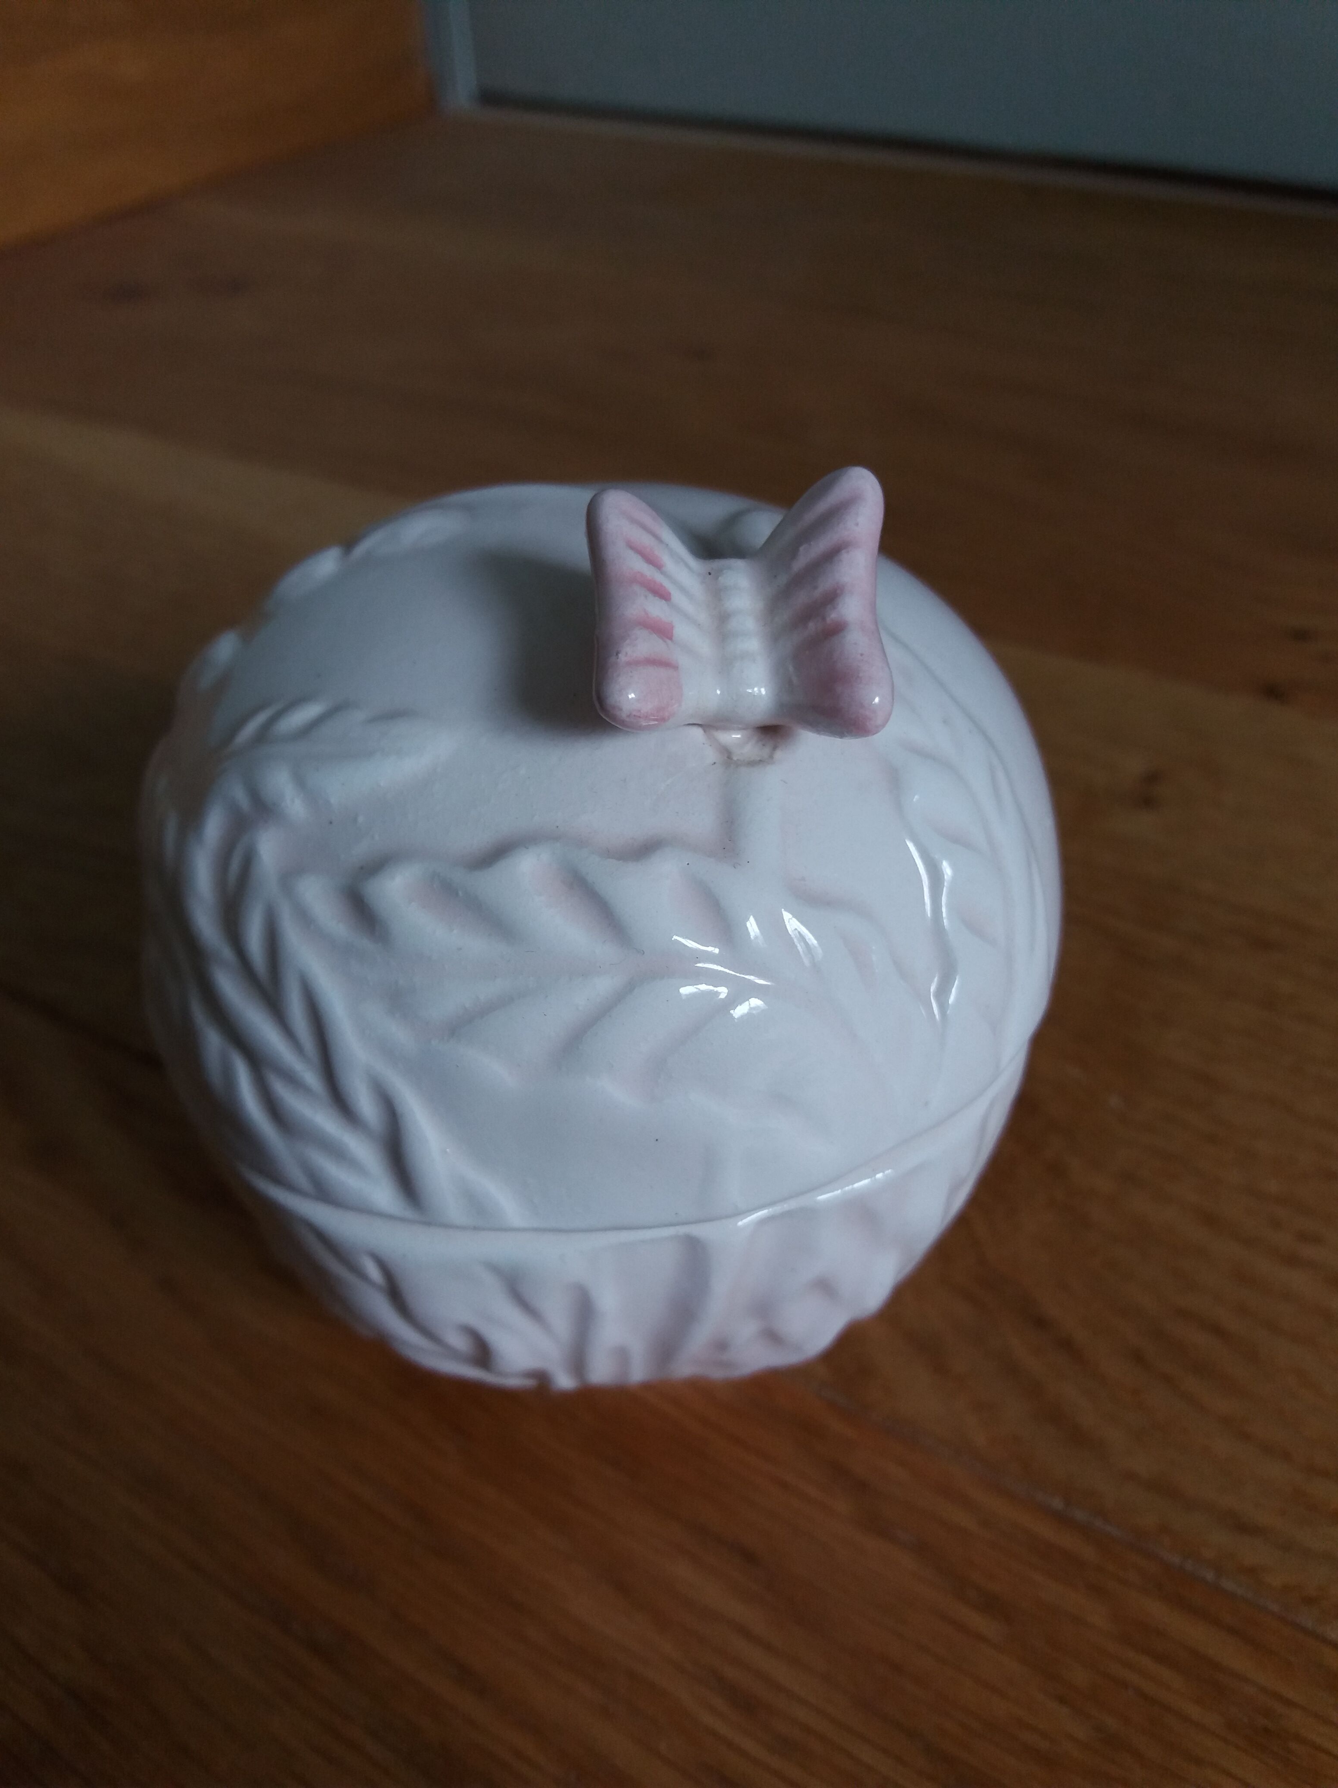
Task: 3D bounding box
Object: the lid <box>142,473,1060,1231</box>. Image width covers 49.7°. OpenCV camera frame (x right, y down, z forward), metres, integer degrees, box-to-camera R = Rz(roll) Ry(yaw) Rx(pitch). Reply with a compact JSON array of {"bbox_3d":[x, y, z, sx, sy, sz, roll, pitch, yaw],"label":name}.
[{"bbox_3d":[-0.009,-0.023,0.169,0.115,0.064,0.108,-1,39,1],"label":"lid"}]

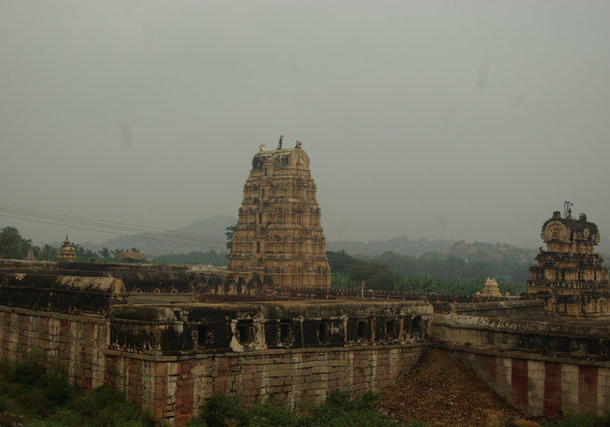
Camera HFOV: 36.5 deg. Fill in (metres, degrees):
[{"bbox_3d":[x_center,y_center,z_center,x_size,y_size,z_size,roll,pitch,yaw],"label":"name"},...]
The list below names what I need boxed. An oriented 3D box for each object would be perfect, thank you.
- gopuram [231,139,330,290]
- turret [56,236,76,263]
[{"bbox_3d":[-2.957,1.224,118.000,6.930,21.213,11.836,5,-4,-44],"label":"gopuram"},{"bbox_3d":[-28.951,4.397,112.000,1.850,3.400,1.850,5,-4,-44],"label":"turret"}]

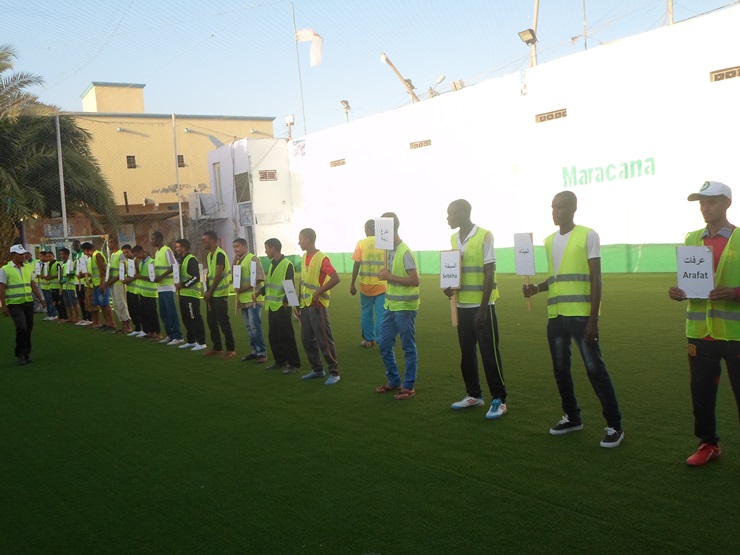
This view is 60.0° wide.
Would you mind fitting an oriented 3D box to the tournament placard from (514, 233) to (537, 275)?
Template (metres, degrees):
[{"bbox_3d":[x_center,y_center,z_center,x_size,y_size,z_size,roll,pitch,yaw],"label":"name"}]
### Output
[{"bbox_3d":[1.091,-0.161,4.500,0.020,0.305,0.210,-5,4,-30],"label":"tournament placard"}]

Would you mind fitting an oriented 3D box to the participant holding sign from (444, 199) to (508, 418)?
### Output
[{"bbox_3d":[0.883,0.257,5.320,0.430,1.760,0.530,-6,4,-38],"label":"participant holding sign"}]

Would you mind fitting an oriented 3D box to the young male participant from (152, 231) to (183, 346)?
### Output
[{"bbox_3d":[-3.345,0.160,10.696,0.440,1.810,0.500,-6,4,-36],"label":"young male participant"}]

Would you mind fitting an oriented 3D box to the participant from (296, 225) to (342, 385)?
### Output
[{"bbox_3d":[-0.574,0.290,7.143,0.400,1.670,0.520,-6,5,-42],"label":"participant"}]

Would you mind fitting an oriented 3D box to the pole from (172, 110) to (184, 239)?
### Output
[{"bbox_3d":[-9.268,-3.893,31.246,0.120,8.049,0.120,-6,5,-40],"label":"pole"}]

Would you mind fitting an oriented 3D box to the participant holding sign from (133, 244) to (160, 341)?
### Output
[{"bbox_3d":[-4.008,0.269,11.500,0.480,1.670,0.500,-6,4,-42],"label":"participant holding sign"}]

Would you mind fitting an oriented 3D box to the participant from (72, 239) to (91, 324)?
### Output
[{"bbox_3d":[-6.411,0.117,14.252,0.400,1.810,0.480,-6,5,-40],"label":"participant"}]

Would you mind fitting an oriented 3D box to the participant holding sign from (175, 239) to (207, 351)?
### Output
[{"bbox_3d":[-2.799,0.265,10.000,0.460,1.700,0.500,-5,4,-36],"label":"participant holding sign"}]

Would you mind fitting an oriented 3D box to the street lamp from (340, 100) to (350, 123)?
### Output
[{"bbox_3d":[-1.223,-8.283,32.000,0.450,1.080,0.450,-6,4,-39],"label":"street lamp"}]

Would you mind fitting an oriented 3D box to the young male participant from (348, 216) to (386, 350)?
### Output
[{"bbox_3d":[0.042,0.081,9.081,0.560,1.780,0.380,-3,4,2],"label":"young male participant"}]

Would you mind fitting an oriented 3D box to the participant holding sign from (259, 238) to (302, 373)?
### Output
[{"bbox_3d":[-1.103,0.345,7.900,0.480,1.620,0.520,-5,4,-36],"label":"participant holding sign"}]

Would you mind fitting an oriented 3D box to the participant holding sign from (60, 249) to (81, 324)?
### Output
[{"bbox_3d":[-7.029,0.211,15.000,0.500,1.710,0.500,-5,4,-36],"label":"participant holding sign"}]

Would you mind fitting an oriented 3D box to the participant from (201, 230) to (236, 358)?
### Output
[{"bbox_3d":[-2.124,0.240,9.050,0.380,1.750,0.500,-6,4,-44],"label":"participant"}]

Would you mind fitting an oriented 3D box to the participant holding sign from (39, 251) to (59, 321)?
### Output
[{"bbox_3d":[-8.172,0.203,16.300,0.480,1.710,0.500,-6,4,-38],"label":"participant holding sign"}]

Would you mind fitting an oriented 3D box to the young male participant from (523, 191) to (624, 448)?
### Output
[{"bbox_3d":[1.472,0.274,4.677,0.580,1.770,0.550,-6,5,-40],"label":"young male participant"}]

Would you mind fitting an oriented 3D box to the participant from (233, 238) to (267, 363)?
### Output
[{"bbox_3d":[-1.601,0.280,8.588,0.400,1.630,0.480,-6,5,-40],"label":"participant"}]

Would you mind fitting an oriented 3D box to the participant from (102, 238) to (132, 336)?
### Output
[{"bbox_3d":[-4.862,0.155,12.348,0.440,1.790,0.480,-6,4,-38],"label":"participant"}]

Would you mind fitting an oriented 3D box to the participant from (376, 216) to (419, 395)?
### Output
[{"bbox_3d":[0.252,0.276,6.100,0.430,1.730,0.480,-5,4,-33],"label":"participant"}]

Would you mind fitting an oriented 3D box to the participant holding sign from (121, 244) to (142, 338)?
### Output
[{"bbox_3d":[-4.346,0.225,11.785,0.420,1.660,0.480,-6,5,-40],"label":"participant holding sign"}]

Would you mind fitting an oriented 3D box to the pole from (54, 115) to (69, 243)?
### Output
[{"bbox_3d":[-13.546,-3.306,28.435,0.140,7.706,0.140,-6,5,-40],"label":"pole"}]

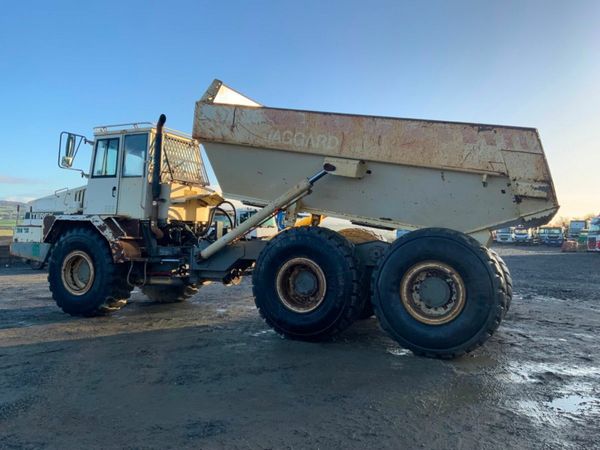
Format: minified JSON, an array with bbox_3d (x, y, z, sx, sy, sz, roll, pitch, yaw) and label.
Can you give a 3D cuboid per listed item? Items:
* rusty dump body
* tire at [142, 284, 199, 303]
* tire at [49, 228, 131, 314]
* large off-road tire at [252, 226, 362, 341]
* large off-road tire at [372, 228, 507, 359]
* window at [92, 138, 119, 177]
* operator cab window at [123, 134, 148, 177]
[{"bbox_3d":[1.177,-0.948,7.678,5.037,1.639,2.606,10,3,25],"label":"rusty dump body"},{"bbox_3d":[-2.752,0.832,10.605,1.574,1.559,0.589,0,-1,25],"label":"tire"},{"bbox_3d":[-3.619,0.793,8.746,1.574,1.559,0.589,0,-1,25],"label":"tire"},{"bbox_3d":[0.132,0.808,6.996,1.574,1.559,0.589,0,-1,25],"label":"large off-road tire"},{"bbox_3d":[1.705,0.815,6.269,1.574,1.559,0.589,0,-1,25],"label":"large off-road tire"},{"bbox_3d":[-3.496,-1.200,9.079,0.584,0.715,0.050,0,-4,25],"label":"window"},{"bbox_3d":[-2.882,-1.207,8.794,0.544,0.749,0.050,0,-4,25],"label":"operator cab window"}]

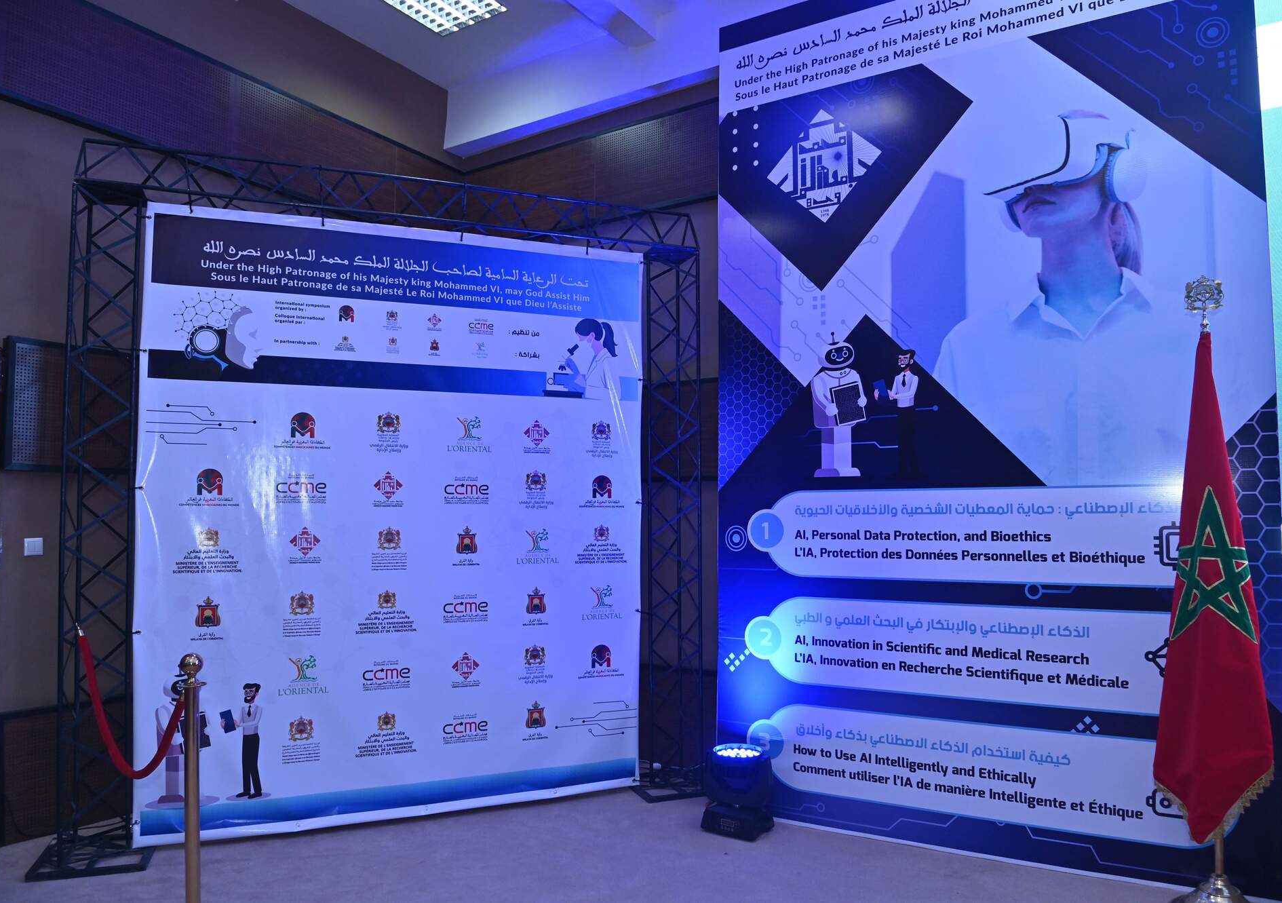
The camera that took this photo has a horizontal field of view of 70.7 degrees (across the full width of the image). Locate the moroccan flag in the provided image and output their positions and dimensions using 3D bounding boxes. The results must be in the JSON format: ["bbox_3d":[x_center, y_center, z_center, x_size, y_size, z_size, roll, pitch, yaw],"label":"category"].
[{"bbox_3d":[2.126,0.484,3.389,0.370,1.860,0.250,-2,-4,30],"label":"moroccan flag"}]

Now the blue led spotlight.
[{"bbox_3d":[0.458,1.595,4.280,0.310,0.365,0.245,-2,-4,35],"label":"blue led spotlight"}]

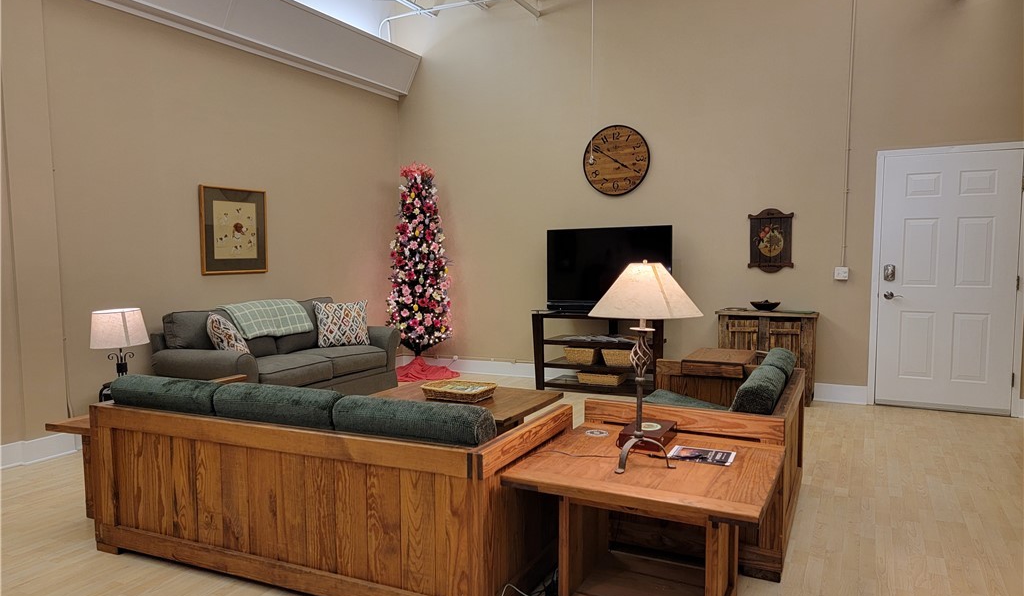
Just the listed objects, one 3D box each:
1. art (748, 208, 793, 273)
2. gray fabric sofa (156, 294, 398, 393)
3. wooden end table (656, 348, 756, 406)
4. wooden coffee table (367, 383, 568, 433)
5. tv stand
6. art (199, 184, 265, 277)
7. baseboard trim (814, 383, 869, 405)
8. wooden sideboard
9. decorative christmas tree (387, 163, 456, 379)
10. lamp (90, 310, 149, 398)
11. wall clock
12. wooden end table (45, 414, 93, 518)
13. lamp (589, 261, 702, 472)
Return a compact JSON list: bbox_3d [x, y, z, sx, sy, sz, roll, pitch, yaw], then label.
[{"bbox_3d":[2.192,-0.486,6.035,0.367,0.548,0.034,2,5,25],"label":"art"},{"bbox_3d":[-1.785,0.483,5.613,0.871,0.884,1.890,2,5,25],"label":"gray fabric sofa"},{"bbox_3d":[1.195,0.666,4.290,0.472,0.689,0.594,2,5,25],"label":"wooden end table"},{"bbox_3d":[-0.319,0.814,4.296,1.020,0.420,0.755,2,5,28],"label":"wooden coffee table"},{"bbox_3d":[0.821,0.485,6.329,1.208,0.736,0.459,2,5,25],"label":"tv stand"},{"bbox_3d":[-2.237,-0.539,5.755,0.030,0.690,0.685,2,5,25],"label":"art"},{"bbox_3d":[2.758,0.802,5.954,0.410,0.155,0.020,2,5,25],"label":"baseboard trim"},{"bbox_3d":[2.166,0.499,6.040,0.815,0.757,0.340,2,5,25],"label":"wooden sideboard"},{"bbox_3d":[-0.932,-0.269,7.082,0.702,2.144,0.702,0,4,0],"label":"decorative christmas tree"},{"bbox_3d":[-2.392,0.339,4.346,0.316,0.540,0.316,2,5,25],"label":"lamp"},{"bbox_3d":[0.968,-1.285,6.630,0.655,0.655,0.040,2,5,25],"label":"wall clock"},{"bbox_3d":[-1.861,0.834,3.631,0.500,0.500,0.680,2,5,25],"label":"wooden end table"},{"bbox_3d":[0.477,0.246,2.633,0.426,0.765,0.426,2,5,25],"label":"lamp"}]

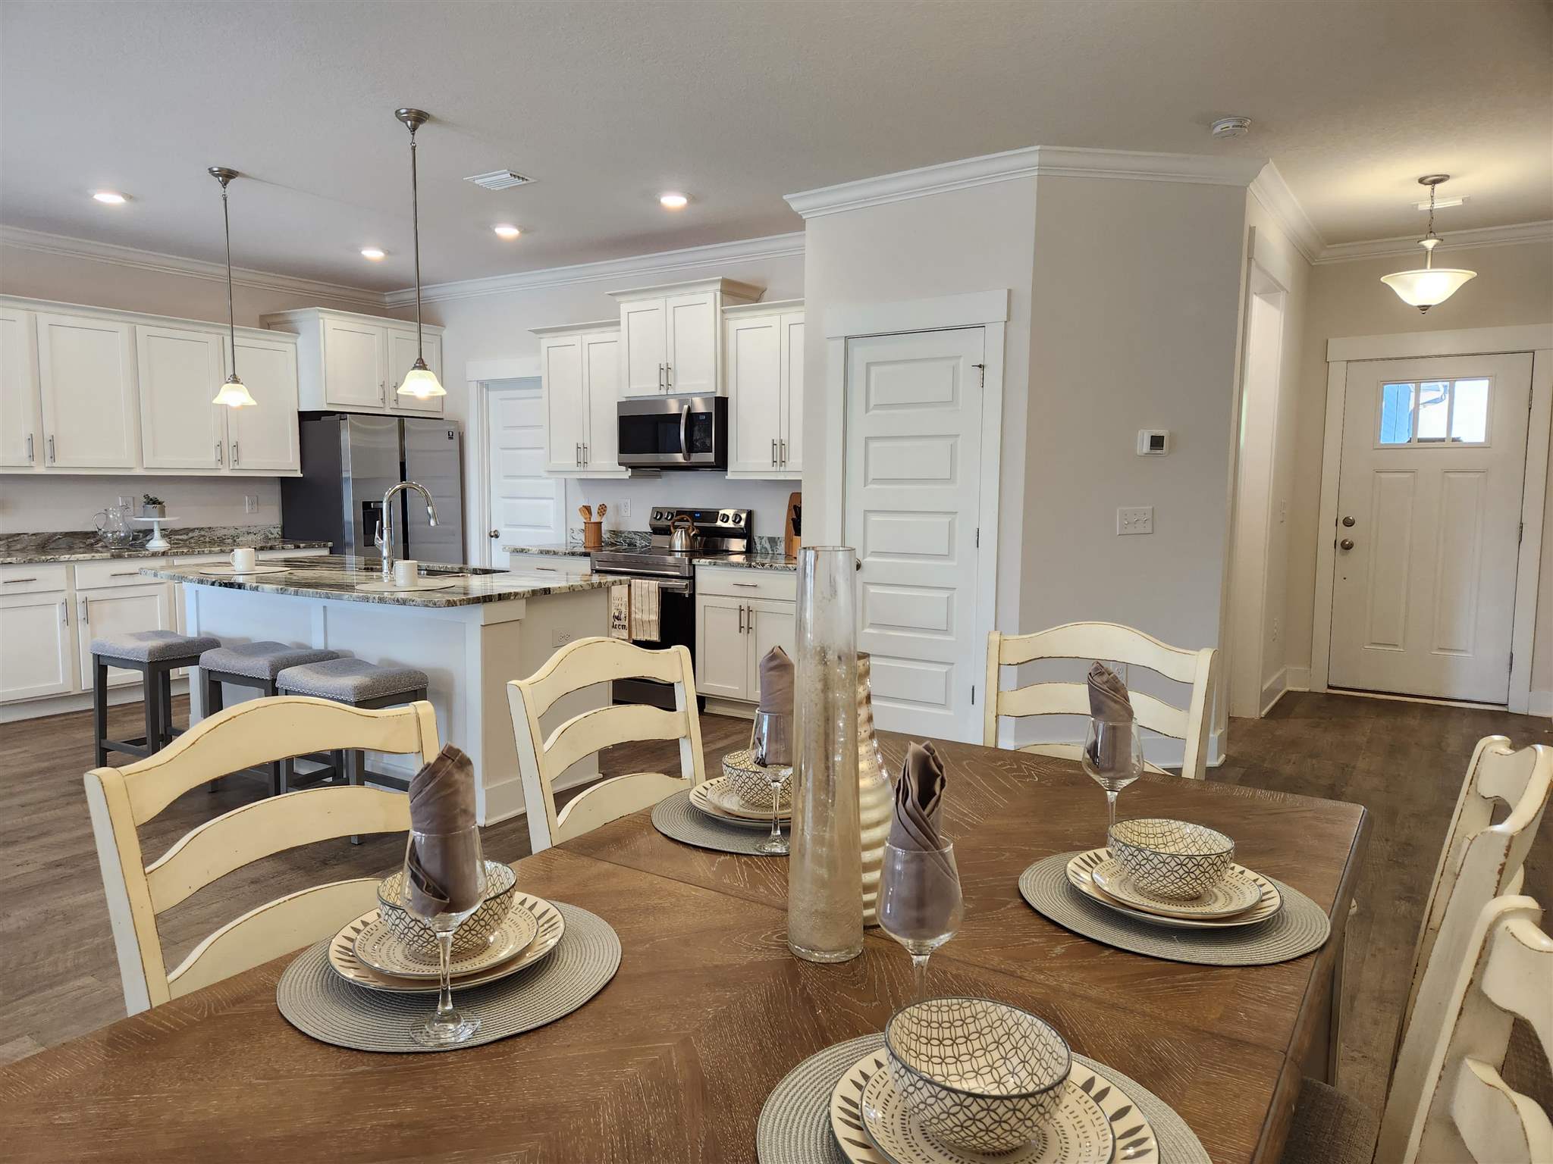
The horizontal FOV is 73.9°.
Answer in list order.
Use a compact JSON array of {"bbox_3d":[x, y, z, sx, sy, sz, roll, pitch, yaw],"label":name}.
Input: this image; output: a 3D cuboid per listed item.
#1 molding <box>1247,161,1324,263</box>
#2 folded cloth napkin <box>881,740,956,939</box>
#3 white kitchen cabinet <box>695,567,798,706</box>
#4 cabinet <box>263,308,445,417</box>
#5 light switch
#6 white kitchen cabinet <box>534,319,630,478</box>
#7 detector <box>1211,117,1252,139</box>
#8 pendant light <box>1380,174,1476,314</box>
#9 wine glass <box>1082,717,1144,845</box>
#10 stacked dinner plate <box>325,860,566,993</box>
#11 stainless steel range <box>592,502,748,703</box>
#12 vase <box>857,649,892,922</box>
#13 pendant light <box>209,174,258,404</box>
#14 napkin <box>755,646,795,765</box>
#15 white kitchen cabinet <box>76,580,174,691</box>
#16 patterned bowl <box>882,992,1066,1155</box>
[{"bbox_3d":[2.772,-1.939,5.538,0.085,0.097,2.110,4,7,33],"label":"molding"},{"bbox_3d":[0.137,0.247,0.984,0.068,0.188,0.062,1,6,8],"label":"folded cloth napkin"},{"bbox_3d":[0.012,0.286,5.883,0.690,0.820,0.615,4,7,34],"label":"white kitchen cabinet"},{"bbox_3d":[-3.022,-1.546,7.477,0.650,0.685,1.010,4,7,33],"label":"cabinet"},{"bbox_3d":[1.629,-0.274,4.671,0.162,0.114,0.014,-1,6,-11],"label":"light switch"},{"bbox_3d":[-1.189,-1.169,6.747,0.805,0.970,0.375,4,7,34],"label":"white kitchen cabinet"},{"bbox_3d":[1.809,-1.806,4.111,0.146,0.050,0.146,4,7,34],"label":"detector"},{"bbox_3d":[3.074,-1.576,4.855,0.395,0.619,0.395,4,7,34],"label":"pendant light"},{"bbox_3d":[0.510,0.315,1.565,0.090,0.213,0.090,4,7,33],"label":"wine glass"},{"bbox_3d":[-0.389,0.406,1.237,0.272,0.090,0.272,0,6,0],"label":"stacked dinner plate"},{"bbox_3d":[-0.634,0.141,6.316,0.765,1.170,0.670,4,7,33],"label":"stainless steel range"},{"bbox_3d":[0.104,0.266,1.342,0.109,0.341,0.109,4,7,34],"label":"vase"},{"bbox_3d":[-2.532,-1.352,4.780,0.210,1.065,0.210,4,7,33],"label":"pendant light"},{"bbox_3d":[0.002,0.187,1.522,0.058,0.180,0.063,4,7,33],"label":"napkin"},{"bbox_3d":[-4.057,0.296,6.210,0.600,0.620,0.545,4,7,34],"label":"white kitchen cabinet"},{"bbox_3d":[0.172,0.427,0.888,0.152,0.065,0.152,0,6,0],"label":"patterned bowl"}]

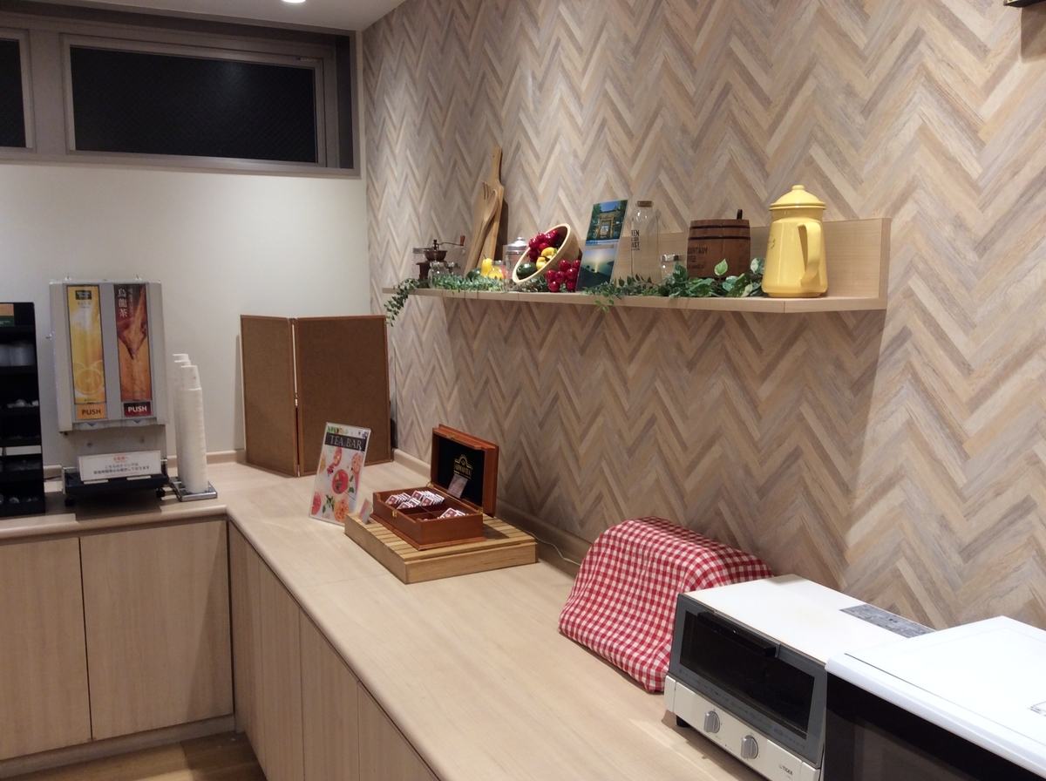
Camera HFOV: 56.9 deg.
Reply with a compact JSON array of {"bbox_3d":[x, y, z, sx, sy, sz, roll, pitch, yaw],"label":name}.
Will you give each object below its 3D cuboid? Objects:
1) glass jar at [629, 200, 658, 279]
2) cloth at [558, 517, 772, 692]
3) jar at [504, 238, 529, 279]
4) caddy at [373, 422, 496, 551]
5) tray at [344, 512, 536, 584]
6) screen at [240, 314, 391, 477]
[{"bbox_3d":[0.280,-0.326,2.204,0.062,0.208,0.062,0,7,0],"label":"glass jar"},{"bbox_3d":[0.289,0.423,2.001,0.301,0.232,0.371,-4,8,-26],"label":"cloth"},{"bbox_3d":[-0.009,-0.355,2.709,0.077,0.148,0.077,0,7,0],"label":"jar"},{"bbox_3d":[-0.260,0.262,2.768,0.237,0.255,0.428,-4,8,-26],"label":"caddy"},{"bbox_3d":[-0.248,0.421,2.767,0.379,0.060,0.540,-4,8,-26],"label":"tray"},{"bbox_3d":[-0.864,0.013,3.875,0.617,0.614,0.348,0,7,0],"label":"screen"}]

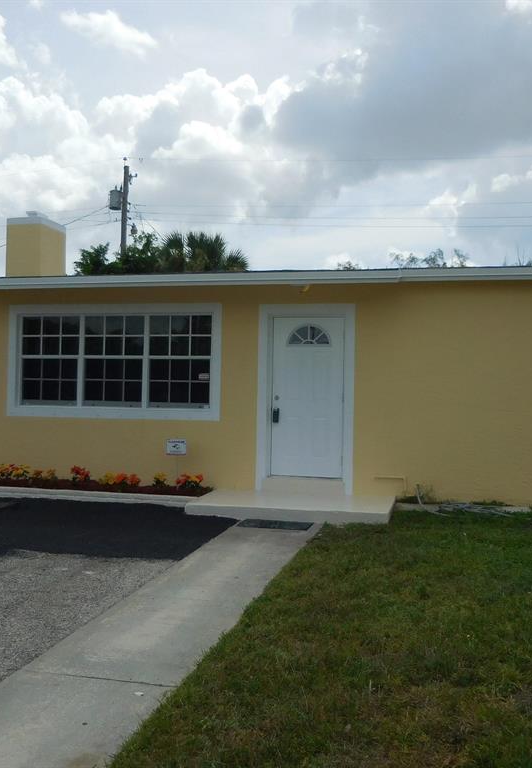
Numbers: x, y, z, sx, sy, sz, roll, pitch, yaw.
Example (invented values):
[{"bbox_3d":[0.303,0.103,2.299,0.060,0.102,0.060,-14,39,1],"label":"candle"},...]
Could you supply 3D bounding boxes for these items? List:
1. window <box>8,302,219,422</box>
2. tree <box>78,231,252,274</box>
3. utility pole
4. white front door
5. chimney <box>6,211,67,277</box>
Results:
[{"bbox_3d":[-2.070,-0.300,9.978,2.976,1.498,0.120,1,0,12],"label":"window"},{"bbox_3d":[-3.297,-1.484,22.983,4.800,6.119,3.600,1,0,12],"label":"tree"},{"bbox_3d":[-5.564,-3.498,28.973,0.320,10.143,0.320,1,0,12],"label":"utility pole"},{"bbox_3d":[0.542,0.175,9.493,0.922,2.041,0.050,1,0,12],"label":"white front door"},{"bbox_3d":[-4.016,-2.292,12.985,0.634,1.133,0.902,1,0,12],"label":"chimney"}]

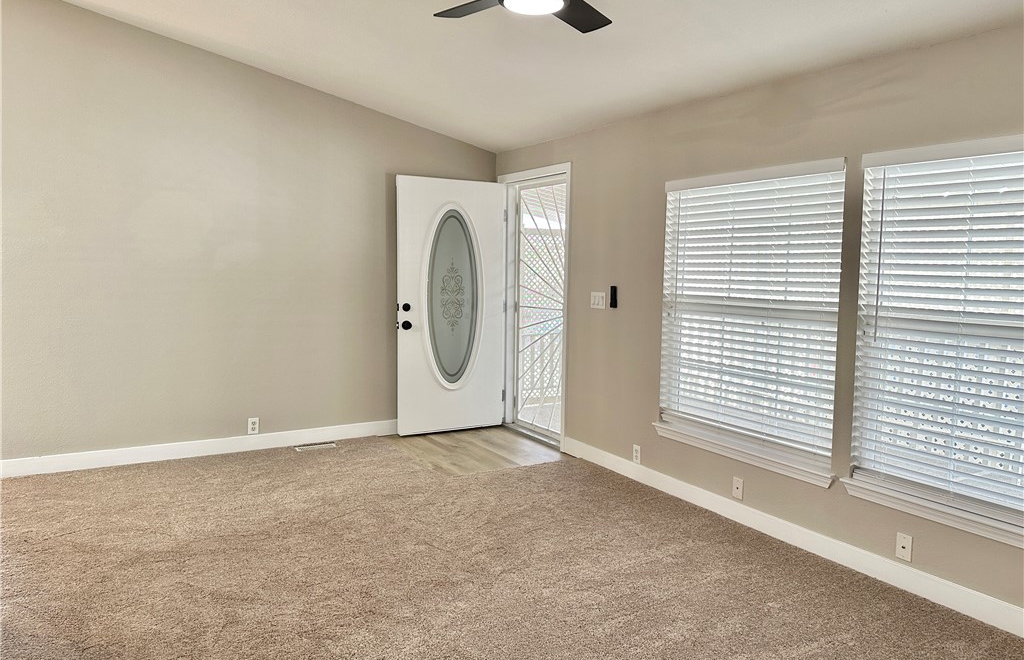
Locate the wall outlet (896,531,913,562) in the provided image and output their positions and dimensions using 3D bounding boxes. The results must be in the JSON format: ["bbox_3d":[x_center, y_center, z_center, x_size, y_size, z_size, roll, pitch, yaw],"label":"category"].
[{"bbox_3d":[1.679,0.929,3.035,0.008,0.114,0.070,-2,6,-30],"label":"wall outlet"}]

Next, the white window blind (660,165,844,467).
[{"bbox_3d":[1.224,-0.112,3.799,0.070,1.440,1.180,-2,6,-30],"label":"white window blind"}]

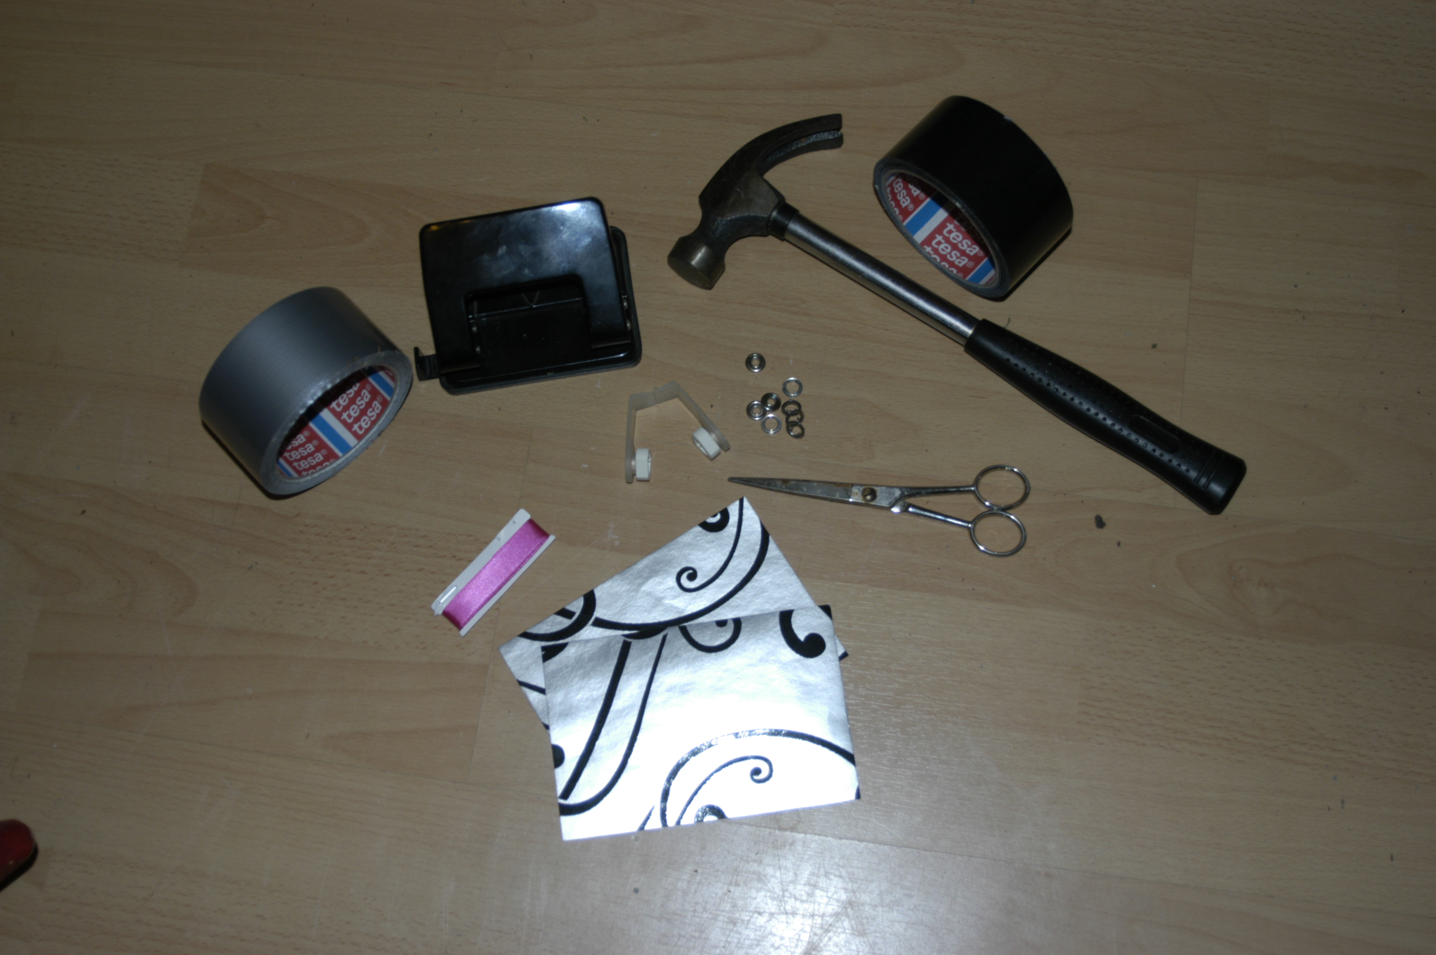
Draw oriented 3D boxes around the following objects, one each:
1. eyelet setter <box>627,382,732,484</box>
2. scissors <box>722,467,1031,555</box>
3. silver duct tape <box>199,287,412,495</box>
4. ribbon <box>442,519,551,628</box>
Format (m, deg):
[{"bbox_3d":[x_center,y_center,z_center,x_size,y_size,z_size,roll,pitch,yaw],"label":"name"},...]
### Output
[{"bbox_3d":[-0.028,-0.025,0.895,0.057,0.016,0.046,-19,74,-2],"label":"eyelet setter"},{"bbox_3d":[0.084,0.010,0.882,0.158,0.008,0.049,7,74,6],"label":"scissors"},{"bbox_3d":[-0.213,-0.044,0.870,0.099,0.099,0.049,-44,76,-9],"label":"silver duct tape"},{"bbox_3d":[-0.116,0.051,0.880,0.014,0.010,0.068,40,80,13],"label":"ribbon"}]

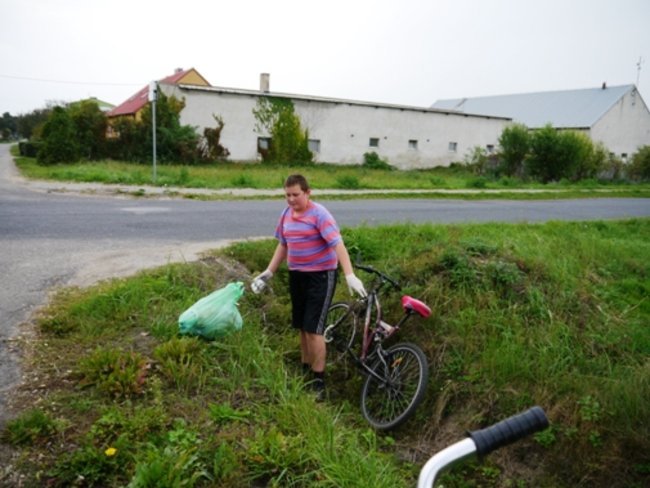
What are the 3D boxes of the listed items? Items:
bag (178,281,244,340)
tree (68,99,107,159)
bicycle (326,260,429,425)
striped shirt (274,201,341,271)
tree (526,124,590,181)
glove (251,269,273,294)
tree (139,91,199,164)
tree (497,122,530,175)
[{"bbox_3d":[-0.895,0.533,4.150,0.480,0.400,0.380,4,10,6],"label":"bag"},{"bbox_3d":[-15.577,-7.412,34.500,2.600,3.800,2.600,3,10,0],"label":"tree"},{"bbox_3d":[0.344,0.691,3.895,0.534,0.948,1.573,33,-3,-25],"label":"bicycle"},{"bbox_3d":[-0.118,-0.057,3.550,0.460,0.470,0.280,9,12,34],"label":"striped shirt"},{"bbox_3d":[15.537,-6.055,35.000,4.000,3.700,3.600,3,10,0],"label":"tree"},{"bbox_3d":[-0.420,0.248,3.480,0.120,0.160,0.130,10,13,36],"label":"glove"},{"bbox_3d":[-9.670,-7.198,32.500,3.500,4.400,3.200,3,10,0],"label":"tree"},{"bbox_3d":[13.797,-6.917,38.500,2.500,3.800,2.400,3,10,0],"label":"tree"}]

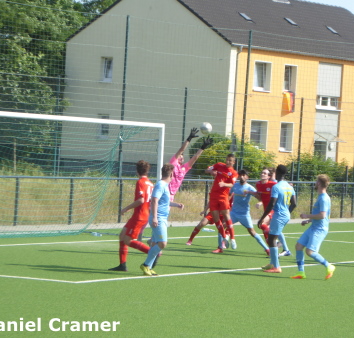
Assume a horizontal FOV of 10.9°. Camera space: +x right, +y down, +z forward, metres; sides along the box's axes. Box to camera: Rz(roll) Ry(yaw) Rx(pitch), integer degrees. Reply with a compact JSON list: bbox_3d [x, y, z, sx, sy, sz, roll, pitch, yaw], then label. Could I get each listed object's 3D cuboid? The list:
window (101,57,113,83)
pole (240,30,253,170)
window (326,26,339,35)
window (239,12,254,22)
[{"bbox_3d":[-3.300,-4.729,89.270,0.740,1.200,0.200,4,1,36],"label":"window"},{"bbox_3d":[2.273,-1.543,61.331,0.080,6.000,0.080,3,1,-37],"label":"pole"},{"bbox_3d":[8.146,-7.303,97.412,0.720,0.120,0.560,42,22,29],"label":"window"},{"bbox_3d":[3.368,-7.438,90.627,0.750,0.120,0.580,42,22,29],"label":"window"}]

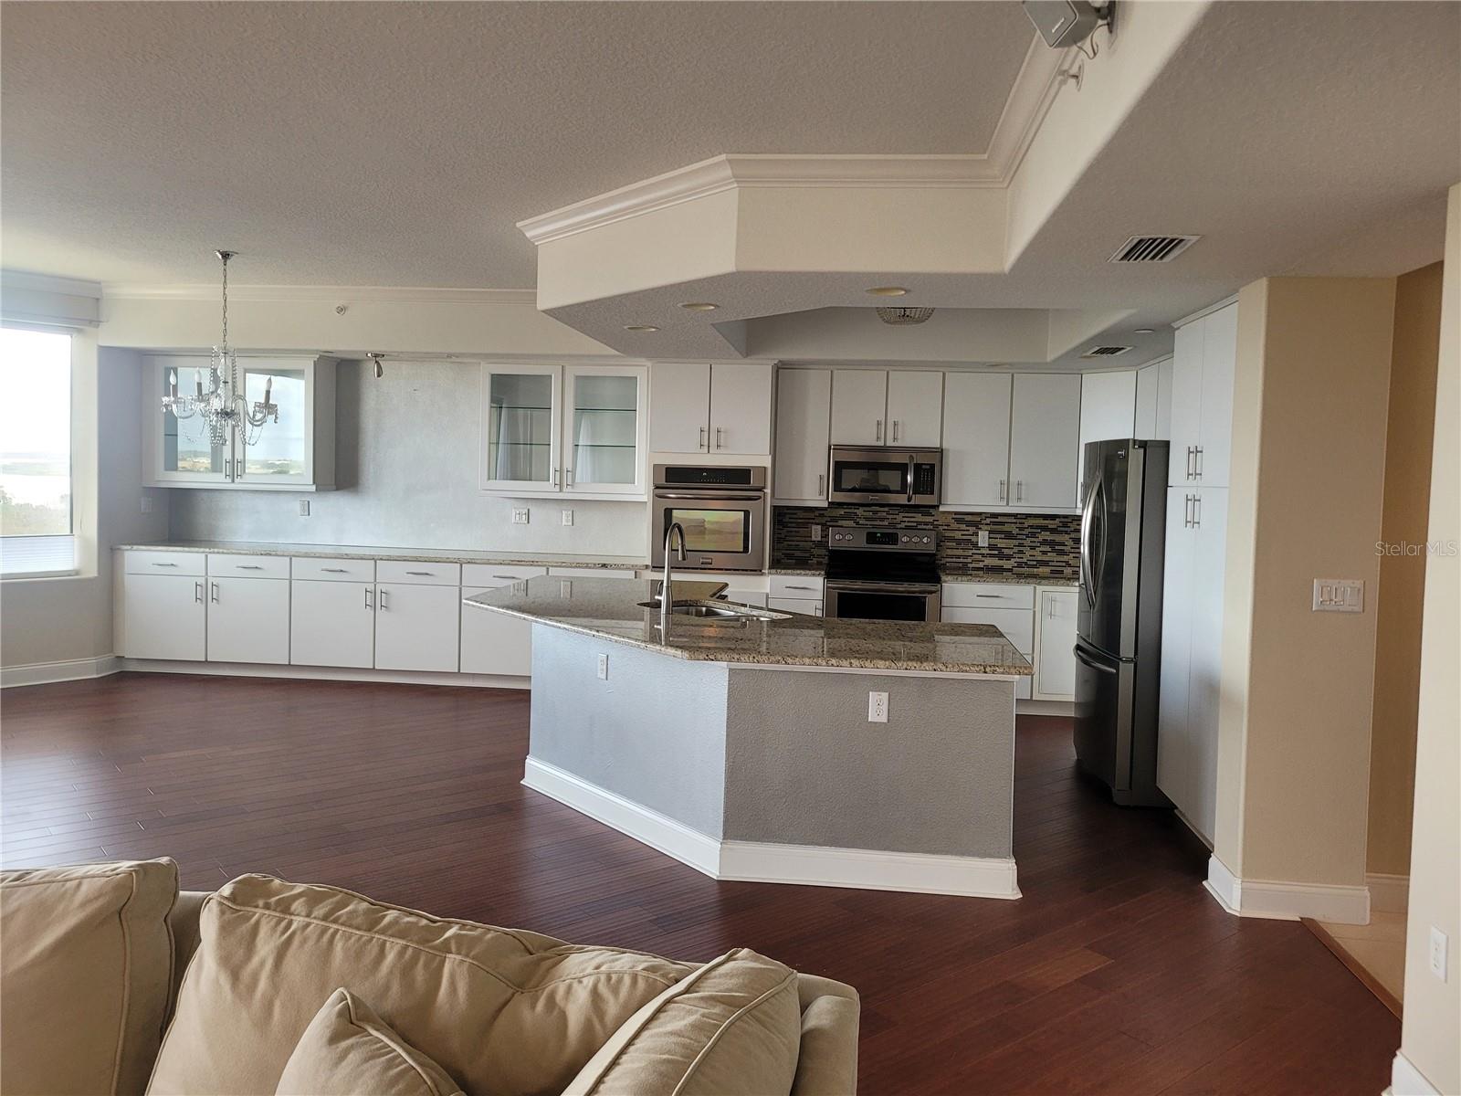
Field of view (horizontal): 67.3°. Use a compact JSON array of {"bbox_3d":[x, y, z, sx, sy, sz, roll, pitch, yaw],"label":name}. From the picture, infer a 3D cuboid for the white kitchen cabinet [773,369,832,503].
[{"bbox_3d":[0.519,-0.783,7.810,0.388,0.932,0.320,2,3,6],"label":"white kitchen cabinet"}]

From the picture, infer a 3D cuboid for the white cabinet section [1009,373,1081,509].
[{"bbox_3d":[2.129,-0.723,7.527,0.445,0.897,0.335,2,2,7],"label":"white cabinet section"}]

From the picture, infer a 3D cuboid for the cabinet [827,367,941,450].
[{"bbox_3d":[1.081,-0.968,7.648,0.745,0.524,0.330,2,4,6],"label":"cabinet"}]

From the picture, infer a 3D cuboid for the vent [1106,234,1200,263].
[{"bbox_3d":[1.377,-0.980,3.587,0.214,0.025,0.410,2,3,6],"label":"vent"}]

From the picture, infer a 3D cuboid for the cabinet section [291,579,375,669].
[{"bbox_3d":[-2.789,0.526,8.087,0.626,0.622,0.600,2,2,7],"label":"cabinet section"}]

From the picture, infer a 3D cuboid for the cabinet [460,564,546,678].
[{"bbox_3d":[-1.540,0.486,7.919,0.610,0.754,0.610,2,3,6],"label":"cabinet"}]

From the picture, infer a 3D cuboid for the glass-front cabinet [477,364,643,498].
[{"bbox_3d":[-1.157,-0.831,7.894,1.185,0.936,0.330,2,4,6],"label":"glass-front cabinet"}]

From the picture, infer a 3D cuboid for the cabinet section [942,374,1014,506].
[{"bbox_3d":[1.684,-0.734,7.579,0.446,0.899,0.335,2,2,7],"label":"cabinet section"}]

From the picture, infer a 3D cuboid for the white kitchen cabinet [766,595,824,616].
[{"bbox_3d":[0.465,0.621,7.692,0.386,0.619,0.610,2,3,6],"label":"white kitchen cabinet"}]

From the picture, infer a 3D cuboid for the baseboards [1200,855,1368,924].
[{"bbox_3d":[2.060,1.253,4.085,0.477,0.142,0.360,2,3,6],"label":"baseboards"}]

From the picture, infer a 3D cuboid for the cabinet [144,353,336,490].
[{"bbox_3d":[-3.618,-0.937,8.144,1.300,0.967,0.330,2,4,6],"label":"cabinet"}]

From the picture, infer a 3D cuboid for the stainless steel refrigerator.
[{"bbox_3d":[2.270,0.338,5.684,0.820,1.765,0.915,2,3,6],"label":"stainless steel refrigerator"}]

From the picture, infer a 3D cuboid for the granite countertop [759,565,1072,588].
[{"bbox_3d":[1.499,0.201,7.558,2.470,0.040,0.655,2,3,6],"label":"granite countertop"}]

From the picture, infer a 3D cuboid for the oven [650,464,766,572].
[{"bbox_3d":[-0.117,-0.216,7.621,0.770,0.708,0.590,2,4,6],"label":"oven"}]

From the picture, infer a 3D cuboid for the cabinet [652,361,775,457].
[{"bbox_3d":[-0.105,-0.956,7.715,0.825,0.620,0.620,2,3,6],"label":"cabinet"}]

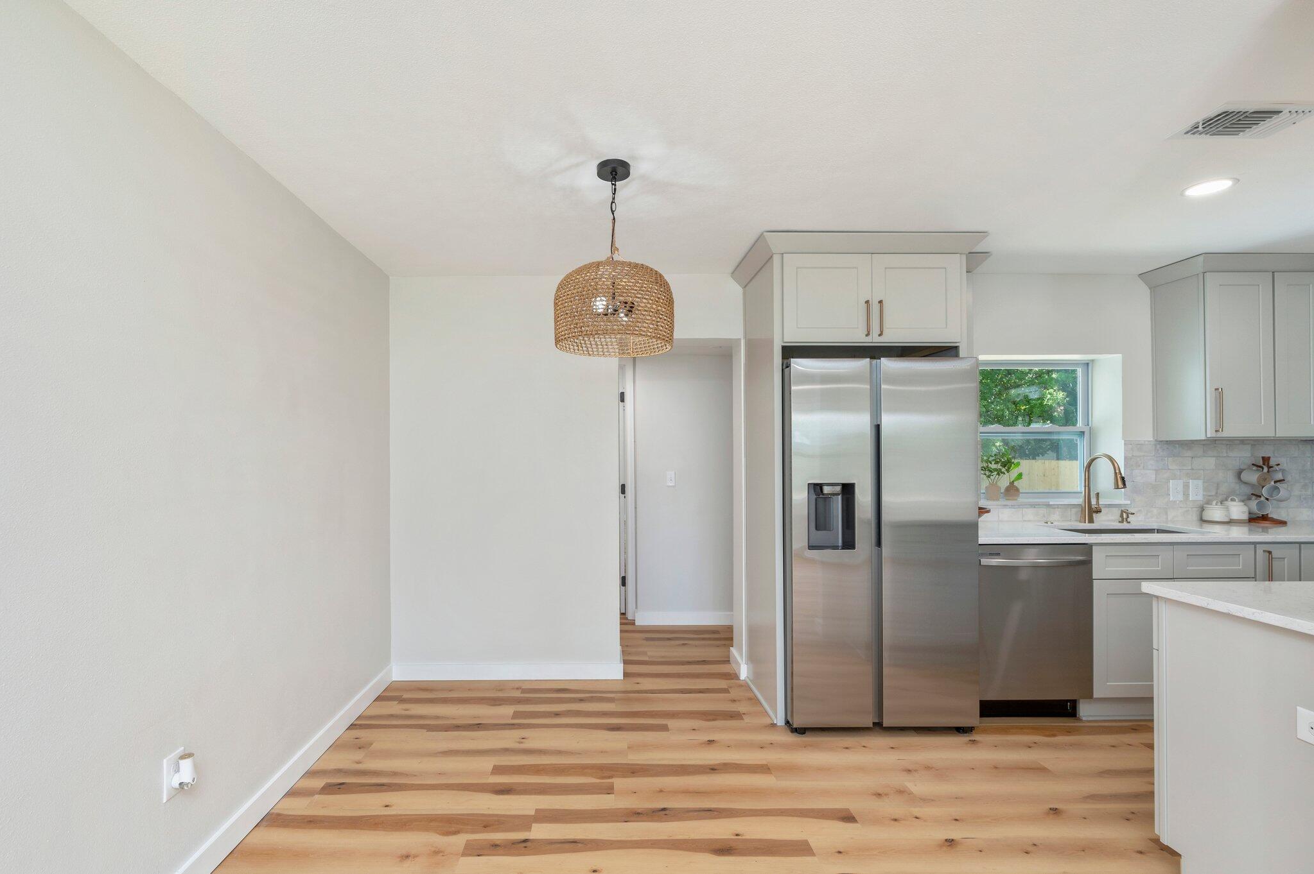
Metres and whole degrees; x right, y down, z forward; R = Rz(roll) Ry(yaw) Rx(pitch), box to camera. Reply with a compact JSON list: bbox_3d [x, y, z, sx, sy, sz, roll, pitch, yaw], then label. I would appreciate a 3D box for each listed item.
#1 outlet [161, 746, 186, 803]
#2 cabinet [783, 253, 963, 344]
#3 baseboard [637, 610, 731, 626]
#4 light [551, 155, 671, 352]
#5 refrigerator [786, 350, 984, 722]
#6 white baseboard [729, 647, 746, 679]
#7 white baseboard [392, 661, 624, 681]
[{"bbox_3d":[-1.405,0.985,1.595,0.010,0.119,0.074,0,-1,-5],"label":"outlet"},{"bbox_3d":[1.053,-0.681,2.990,0.891,0.451,0.574,0,-1,-2],"label":"cabinet"},{"bbox_3d":[0.220,1.435,4.326,0.782,0.103,0.016,0,-1,-2],"label":"baseboard"},{"bbox_3d":[-0.155,-0.669,2.020,0.446,0.663,0.446,0,-1,-2],"label":"light"},{"bbox_3d":[1.052,0.528,2.935,0.903,1.782,0.703,0,-1,-2],"label":"refrigerator"},{"bbox_3d":[0.497,1.404,3.396,0.025,0.103,0.277,0,-1,-5],"label":"white baseboard"},{"bbox_3d":[-0.881,1.391,3.247,1.376,0.101,0.016,0,-1,-1],"label":"white baseboard"}]

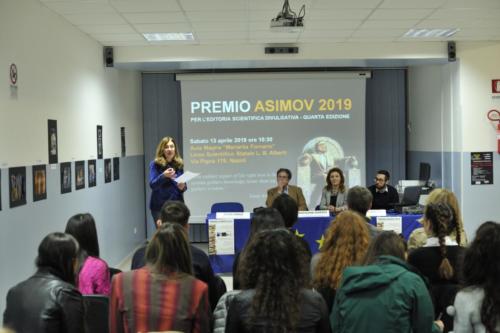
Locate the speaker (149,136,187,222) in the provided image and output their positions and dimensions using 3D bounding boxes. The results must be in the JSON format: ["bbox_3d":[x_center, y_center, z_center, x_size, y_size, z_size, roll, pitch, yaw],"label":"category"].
[{"bbox_3d":[-0.989,0.512,8.399,0.430,1.741,0.380,-2,2,-17],"label":"speaker"}]

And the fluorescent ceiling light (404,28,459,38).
[{"bbox_3d":[2.114,-1.570,8.124,0.590,0.060,0.590,-1,2,0],"label":"fluorescent ceiling light"}]

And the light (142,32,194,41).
[{"bbox_3d":[-0.925,-1.511,8.057,0.590,0.060,0.590,-1,2,0],"label":"light"}]

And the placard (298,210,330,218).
[{"bbox_3d":[0.749,0.561,8.283,0.397,0.085,0.080,-1,2,0],"label":"placard"}]

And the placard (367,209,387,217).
[{"bbox_3d":[1.426,0.548,8.284,0.386,0.085,0.080,-1,2,0],"label":"placard"}]

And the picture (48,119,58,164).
[{"bbox_3d":[-1.783,-0.224,6.325,0.020,0.400,0.290,-1,2,0],"label":"picture"}]

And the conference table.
[{"bbox_3d":[0.849,0.967,8.595,2.695,0.760,0.700,-1,2,0],"label":"conference table"}]

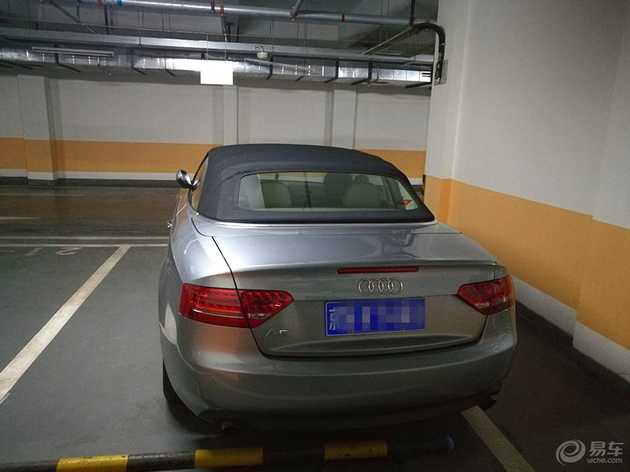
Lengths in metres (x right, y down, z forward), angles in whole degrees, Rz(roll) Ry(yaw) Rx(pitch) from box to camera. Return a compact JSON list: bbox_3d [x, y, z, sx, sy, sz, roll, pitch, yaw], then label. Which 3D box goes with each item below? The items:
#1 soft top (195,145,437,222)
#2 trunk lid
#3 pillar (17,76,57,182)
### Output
[{"bbox_3d":[-0.072,-0.411,3.563,1.461,0.444,1.629,-1,13,-12],"label":"soft top"},{"bbox_3d":[0.155,0.190,2.529,1.421,0.400,1.076,-1,13,-12],"label":"trunk lid"},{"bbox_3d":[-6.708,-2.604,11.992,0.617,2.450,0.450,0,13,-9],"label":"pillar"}]

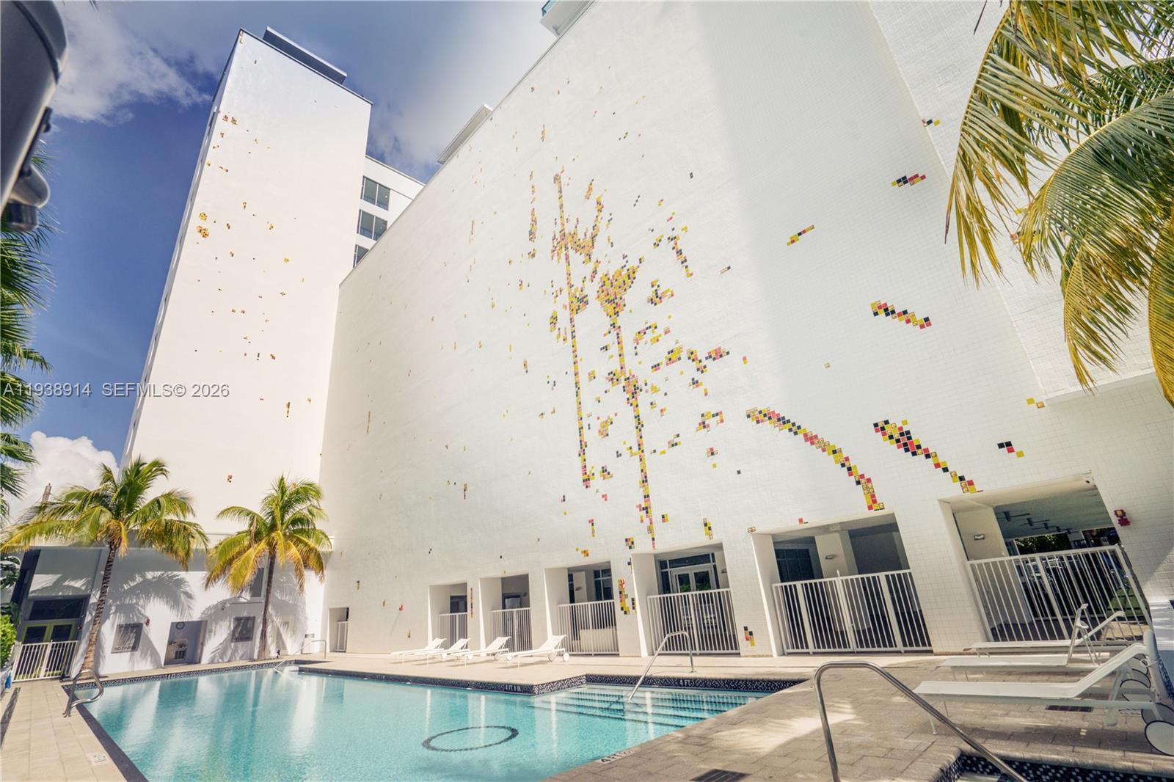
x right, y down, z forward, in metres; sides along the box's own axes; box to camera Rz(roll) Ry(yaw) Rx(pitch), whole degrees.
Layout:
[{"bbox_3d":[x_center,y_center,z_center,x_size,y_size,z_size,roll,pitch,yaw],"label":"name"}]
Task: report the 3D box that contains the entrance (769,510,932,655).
[{"bbox_3d":[5.544,4.309,11.519,0.600,2.680,3.220,17,-30,-43],"label":"entrance"}]

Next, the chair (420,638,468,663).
[{"bbox_3d":[-4.806,8.725,17.490,1.920,0.710,0.670,17,-30,-43],"label":"chair"}]

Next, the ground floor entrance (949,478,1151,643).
[{"bbox_3d":[8.048,3.063,9.282,0.600,2.650,2.280,17,-30,-43],"label":"ground floor entrance"}]

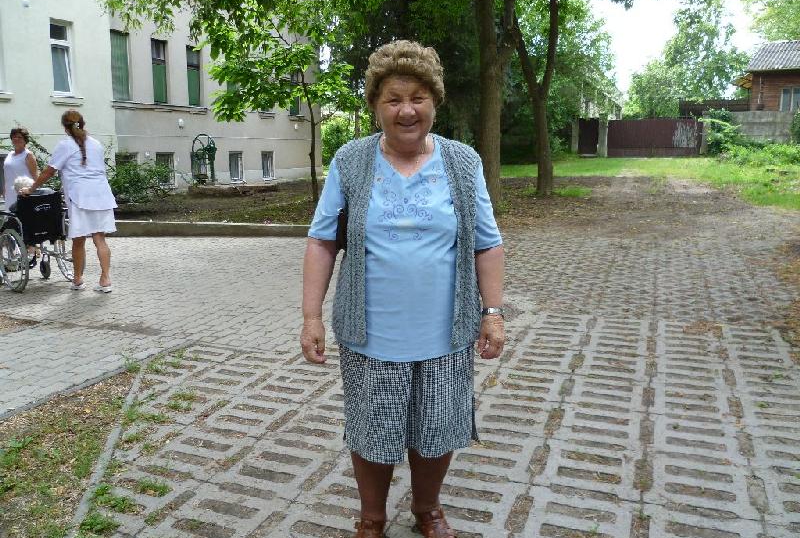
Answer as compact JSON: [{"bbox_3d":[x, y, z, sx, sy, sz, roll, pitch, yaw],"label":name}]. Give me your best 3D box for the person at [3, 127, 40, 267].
[{"bbox_3d":[-4.100,-0.795,7.000,0.430,1.510,0.320,5,12,22],"label":"person"}]

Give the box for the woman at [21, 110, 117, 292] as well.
[{"bbox_3d":[-2.932,-0.630,5.800,0.700,1.610,0.520,8,14,37],"label":"woman"}]

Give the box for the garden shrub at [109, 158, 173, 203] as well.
[{"bbox_3d":[-4.990,-1.682,12.300,1.150,0.830,0.950,4,12,22],"label":"garden shrub"}]

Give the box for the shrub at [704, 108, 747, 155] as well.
[{"bbox_3d":[14.084,-5.950,28.000,1.750,2.000,1.500,5,12,23],"label":"shrub"}]

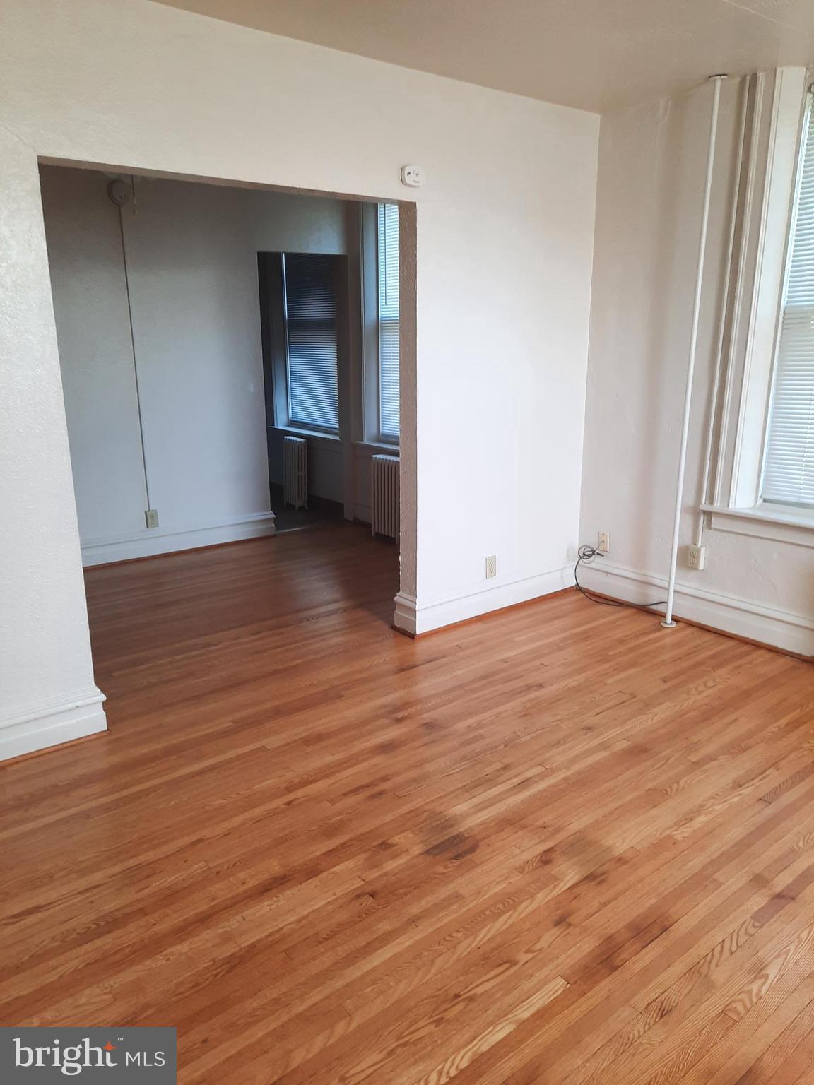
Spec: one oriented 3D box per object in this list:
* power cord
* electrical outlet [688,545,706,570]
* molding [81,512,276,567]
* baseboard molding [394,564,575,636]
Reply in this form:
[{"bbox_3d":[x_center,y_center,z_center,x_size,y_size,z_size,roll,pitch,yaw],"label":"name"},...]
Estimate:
[{"bbox_3d":[1.208,0.216,4.499,0.128,0.294,0.627,-11,19,-36],"label":"power cord"},{"bbox_3d":[1.529,0.074,4.122,0.044,0.118,0.069,-11,19,-36],"label":"electrical outlet"},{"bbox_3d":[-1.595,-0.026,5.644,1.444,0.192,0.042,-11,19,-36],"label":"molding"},{"bbox_3d":[0.493,0.277,4.467,1.284,0.193,0.196,-11,19,-36],"label":"baseboard molding"}]

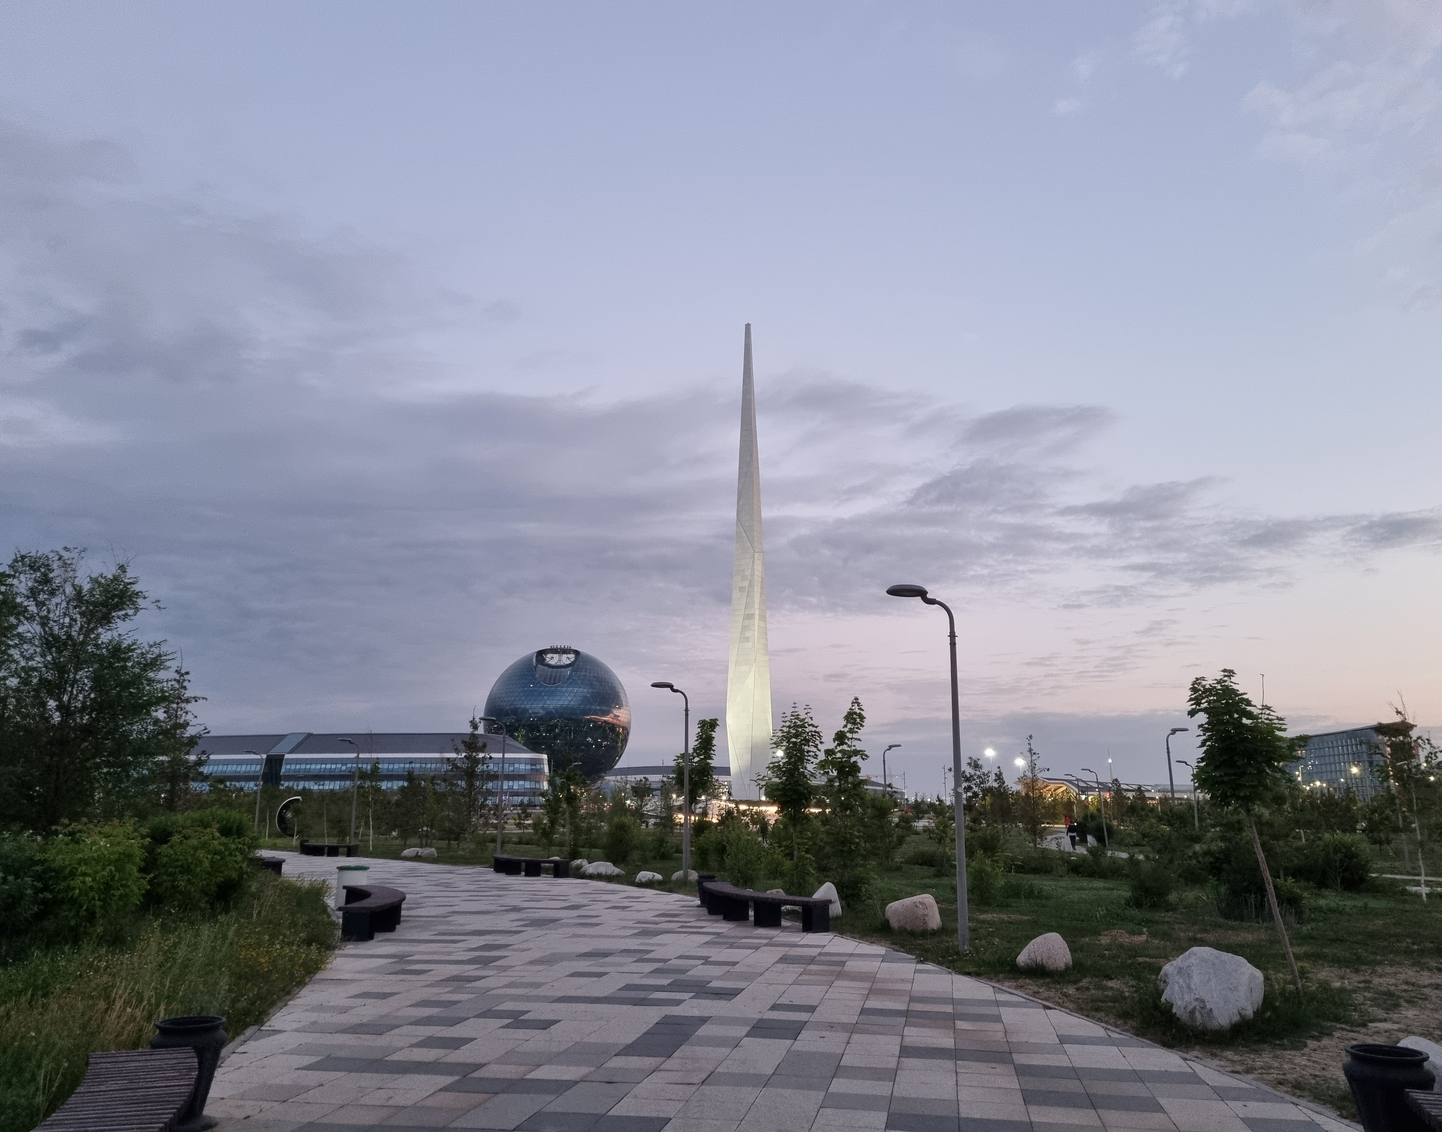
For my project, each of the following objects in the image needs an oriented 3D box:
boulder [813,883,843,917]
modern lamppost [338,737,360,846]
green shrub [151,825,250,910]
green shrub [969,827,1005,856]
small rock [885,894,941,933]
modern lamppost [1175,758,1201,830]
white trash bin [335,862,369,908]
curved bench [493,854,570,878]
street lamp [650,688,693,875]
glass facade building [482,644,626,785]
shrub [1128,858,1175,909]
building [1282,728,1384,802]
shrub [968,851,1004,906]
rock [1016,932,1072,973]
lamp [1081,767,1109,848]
[{"bbox_3d":[1.718,5.438,18.677,0.580,0.630,0.500,0,-12,0],"label":"boulder"},{"bbox_3d":[-16.230,9.937,49.507,0.980,4.650,0.300,0,-12,0],"label":"modern lamppost"},{"bbox_3d":[-8.796,5.064,19.160,1.600,1.550,1.500,5,-13,-23],"label":"green shrub"},{"bbox_3d":[8.910,9.366,38.000,1.154,1.190,1.154,-3,-13,13],"label":"green shrub"},{"bbox_3d":[2.676,4.791,15.792,0.757,0.531,0.609,-2,-12,9],"label":"small rock"},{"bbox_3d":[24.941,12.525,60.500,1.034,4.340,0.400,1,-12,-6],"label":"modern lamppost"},{"bbox_3d":[-6.464,5.630,19.940,0.570,0.720,0.550,4,-13,-17],"label":"white trash bin"},{"bbox_3d":[-4.507,7.259,27.437,0.688,0.403,2.900,11,-16,-42],"label":"curved bench"},{"bbox_3d":[-1.184,4.984,26.400,0.986,4.521,0.400,4,-13,-17],"label":"street lamp"},{"bbox_3d":[-89.590,86.581,624.674,80.000,84.000,80.000,2,-12,-8],"label":"glass facade building"},{"bbox_3d":[7.866,5.798,20.700,0.792,0.908,0.753,-5,-13,20],"label":"shrub"},{"bbox_3d":[299.740,97.709,536.593,17.000,38.500,90.000,0,-12,0],"label":"building"},{"bbox_3d":[4.913,5.785,21.000,0.652,0.990,0.652,-3,-13,13],"label":"shrub"},{"bbox_3d":[3.451,4.115,12.178,0.560,0.413,0.472,-3,-12,15],"label":"rock"},{"bbox_3d":[22.126,14.433,66.975,1.200,4.650,0.300,0,-12,0],"label":"lamp"}]

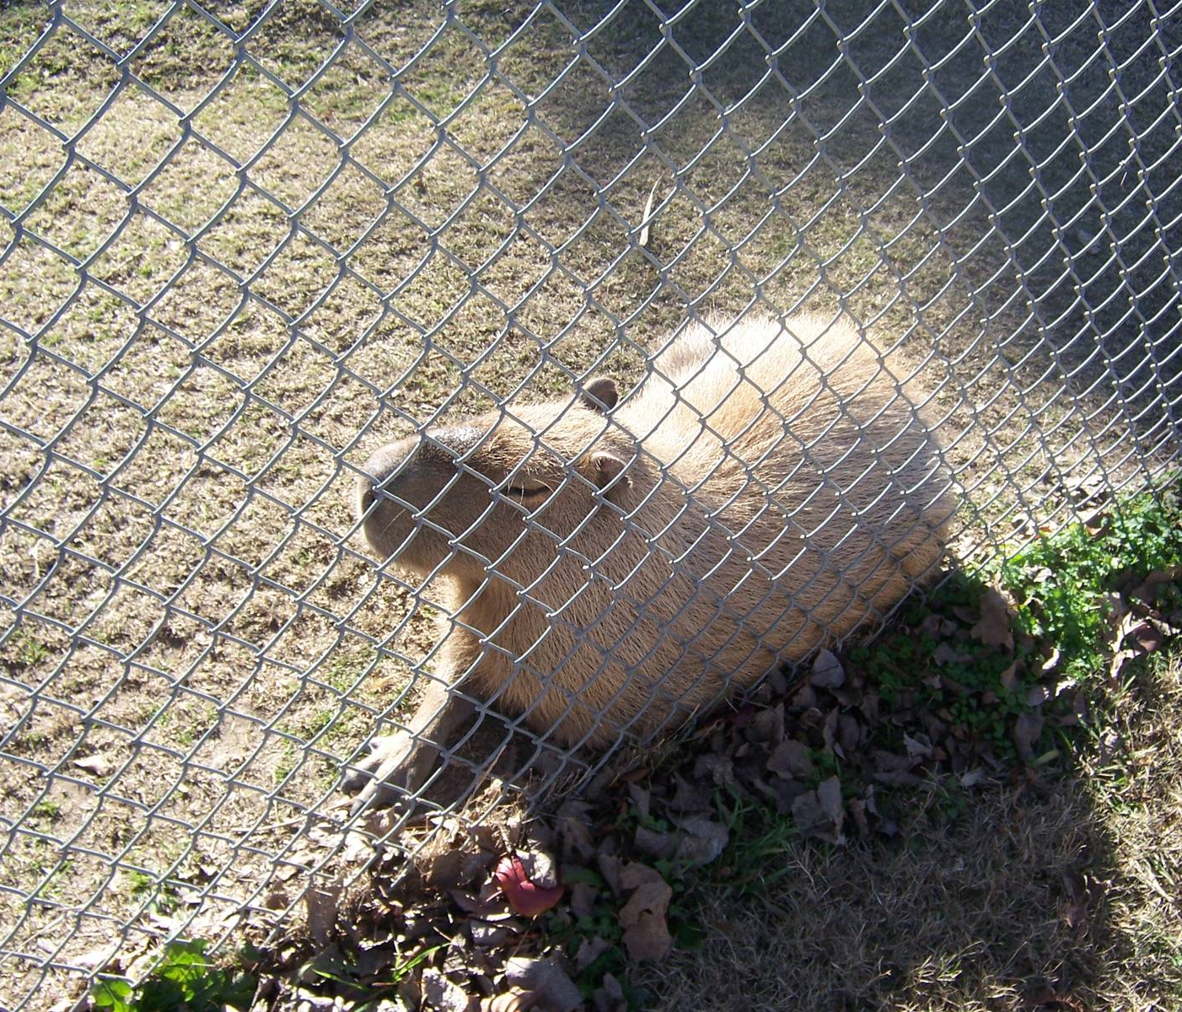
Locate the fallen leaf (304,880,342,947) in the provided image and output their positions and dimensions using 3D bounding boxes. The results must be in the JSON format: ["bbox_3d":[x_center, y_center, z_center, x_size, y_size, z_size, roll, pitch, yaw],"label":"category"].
[{"bbox_3d":[-0.252,0.384,1.469,0.036,0.020,0.064,-1,41,-10],"label":"fallen leaf"}]

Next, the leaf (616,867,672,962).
[{"bbox_3d":[0.052,0.396,1.513,0.049,0.022,0.103,4,38,-3],"label":"leaf"}]

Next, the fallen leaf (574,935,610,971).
[{"bbox_3d":[0.002,0.422,1.476,0.021,0.018,0.035,26,42,24],"label":"fallen leaf"}]

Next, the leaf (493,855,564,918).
[{"bbox_3d":[-0.061,0.373,1.524,0.060,0.025,0.055,21,41,18],"label":"leaf"}]

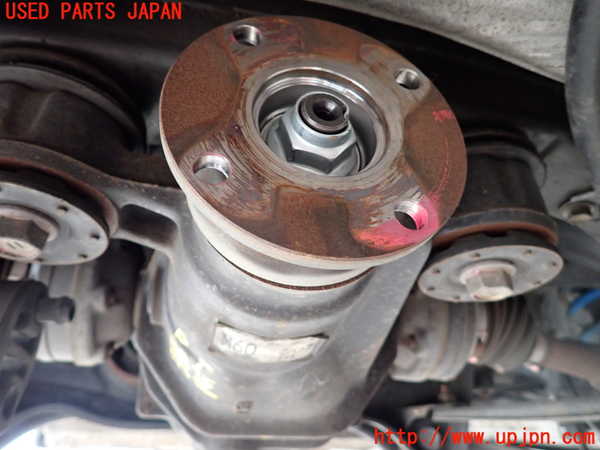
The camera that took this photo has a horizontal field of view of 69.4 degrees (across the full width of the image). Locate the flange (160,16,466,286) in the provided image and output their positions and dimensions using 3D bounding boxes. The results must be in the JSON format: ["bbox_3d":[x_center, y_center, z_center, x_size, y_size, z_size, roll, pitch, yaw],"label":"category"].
[{"bbox_3d":[0.004,-0.028,0.175,0.112,0.112,0.045,7,-31,-11],"label":"flange"}]

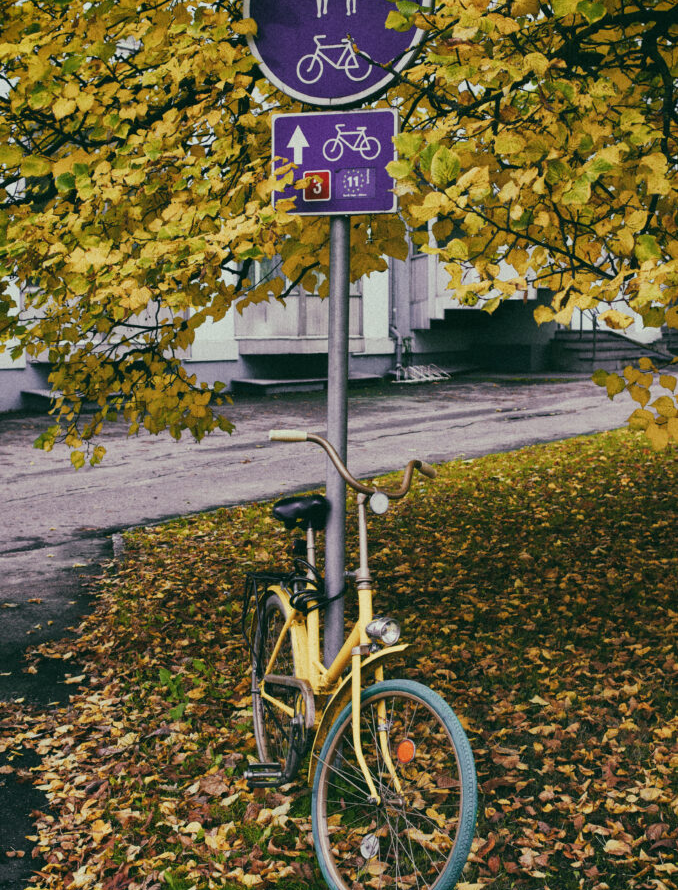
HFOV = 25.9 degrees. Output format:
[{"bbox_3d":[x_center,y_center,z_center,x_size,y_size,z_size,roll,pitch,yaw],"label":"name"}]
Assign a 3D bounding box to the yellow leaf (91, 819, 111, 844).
[{"bbox_3d":[-0.668,1.087,4.150,0.063,0.042,0.055,0,5,0],"label":"yellow leaf"}]

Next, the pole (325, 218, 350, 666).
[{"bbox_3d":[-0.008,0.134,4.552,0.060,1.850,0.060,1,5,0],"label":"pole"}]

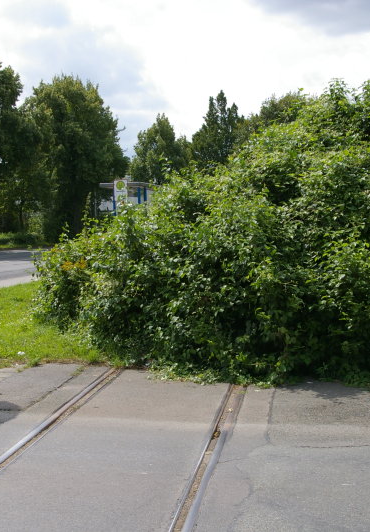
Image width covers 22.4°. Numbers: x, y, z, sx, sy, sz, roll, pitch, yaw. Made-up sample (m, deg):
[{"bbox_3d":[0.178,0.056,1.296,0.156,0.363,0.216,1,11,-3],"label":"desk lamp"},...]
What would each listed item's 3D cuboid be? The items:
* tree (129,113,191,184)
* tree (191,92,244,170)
[{"bbox_3d":[-2.200,-8.150,85.000,6.000,11.800,6.000,0,3,0],"label":"tree"},{"bbox_3d":[3.050,-9.150,85.000,5.500,13.700,5.500,0,3,0],"label":"tree"}]

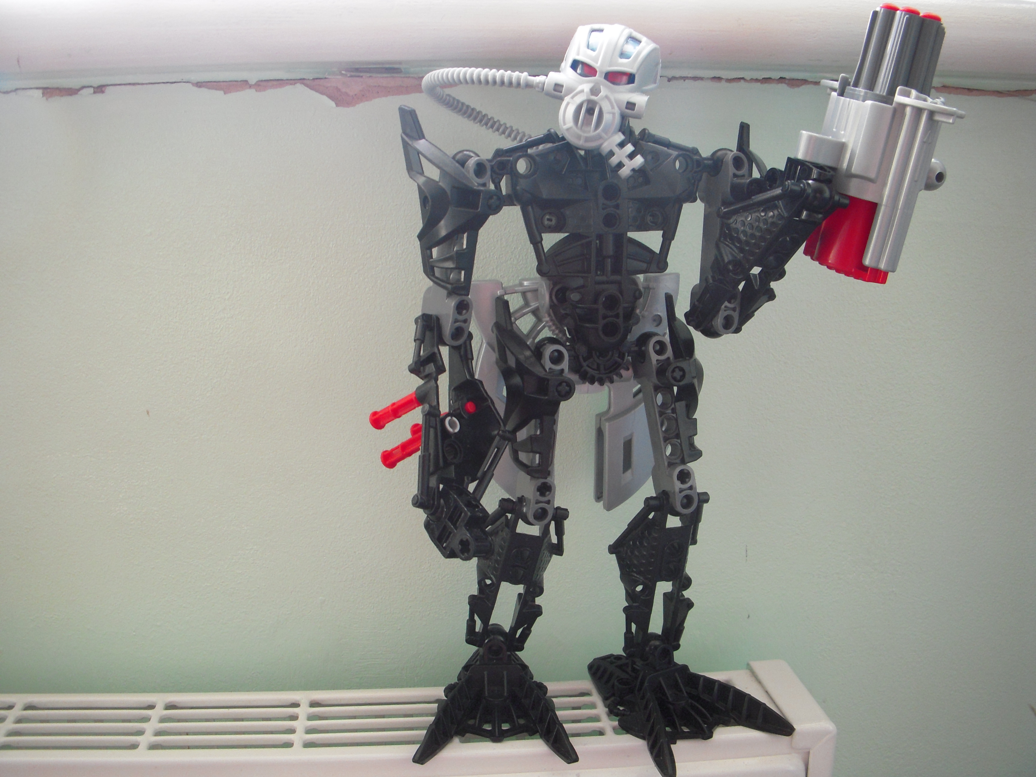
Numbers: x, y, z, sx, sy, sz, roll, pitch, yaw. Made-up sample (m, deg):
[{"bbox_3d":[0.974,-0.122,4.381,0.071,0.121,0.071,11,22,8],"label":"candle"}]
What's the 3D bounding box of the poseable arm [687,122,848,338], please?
[{"bbox_3d":[0.071,-0.046,0.331,0.043,0.060,0.043,-1,13,-6],"label":"poseable arm"}]

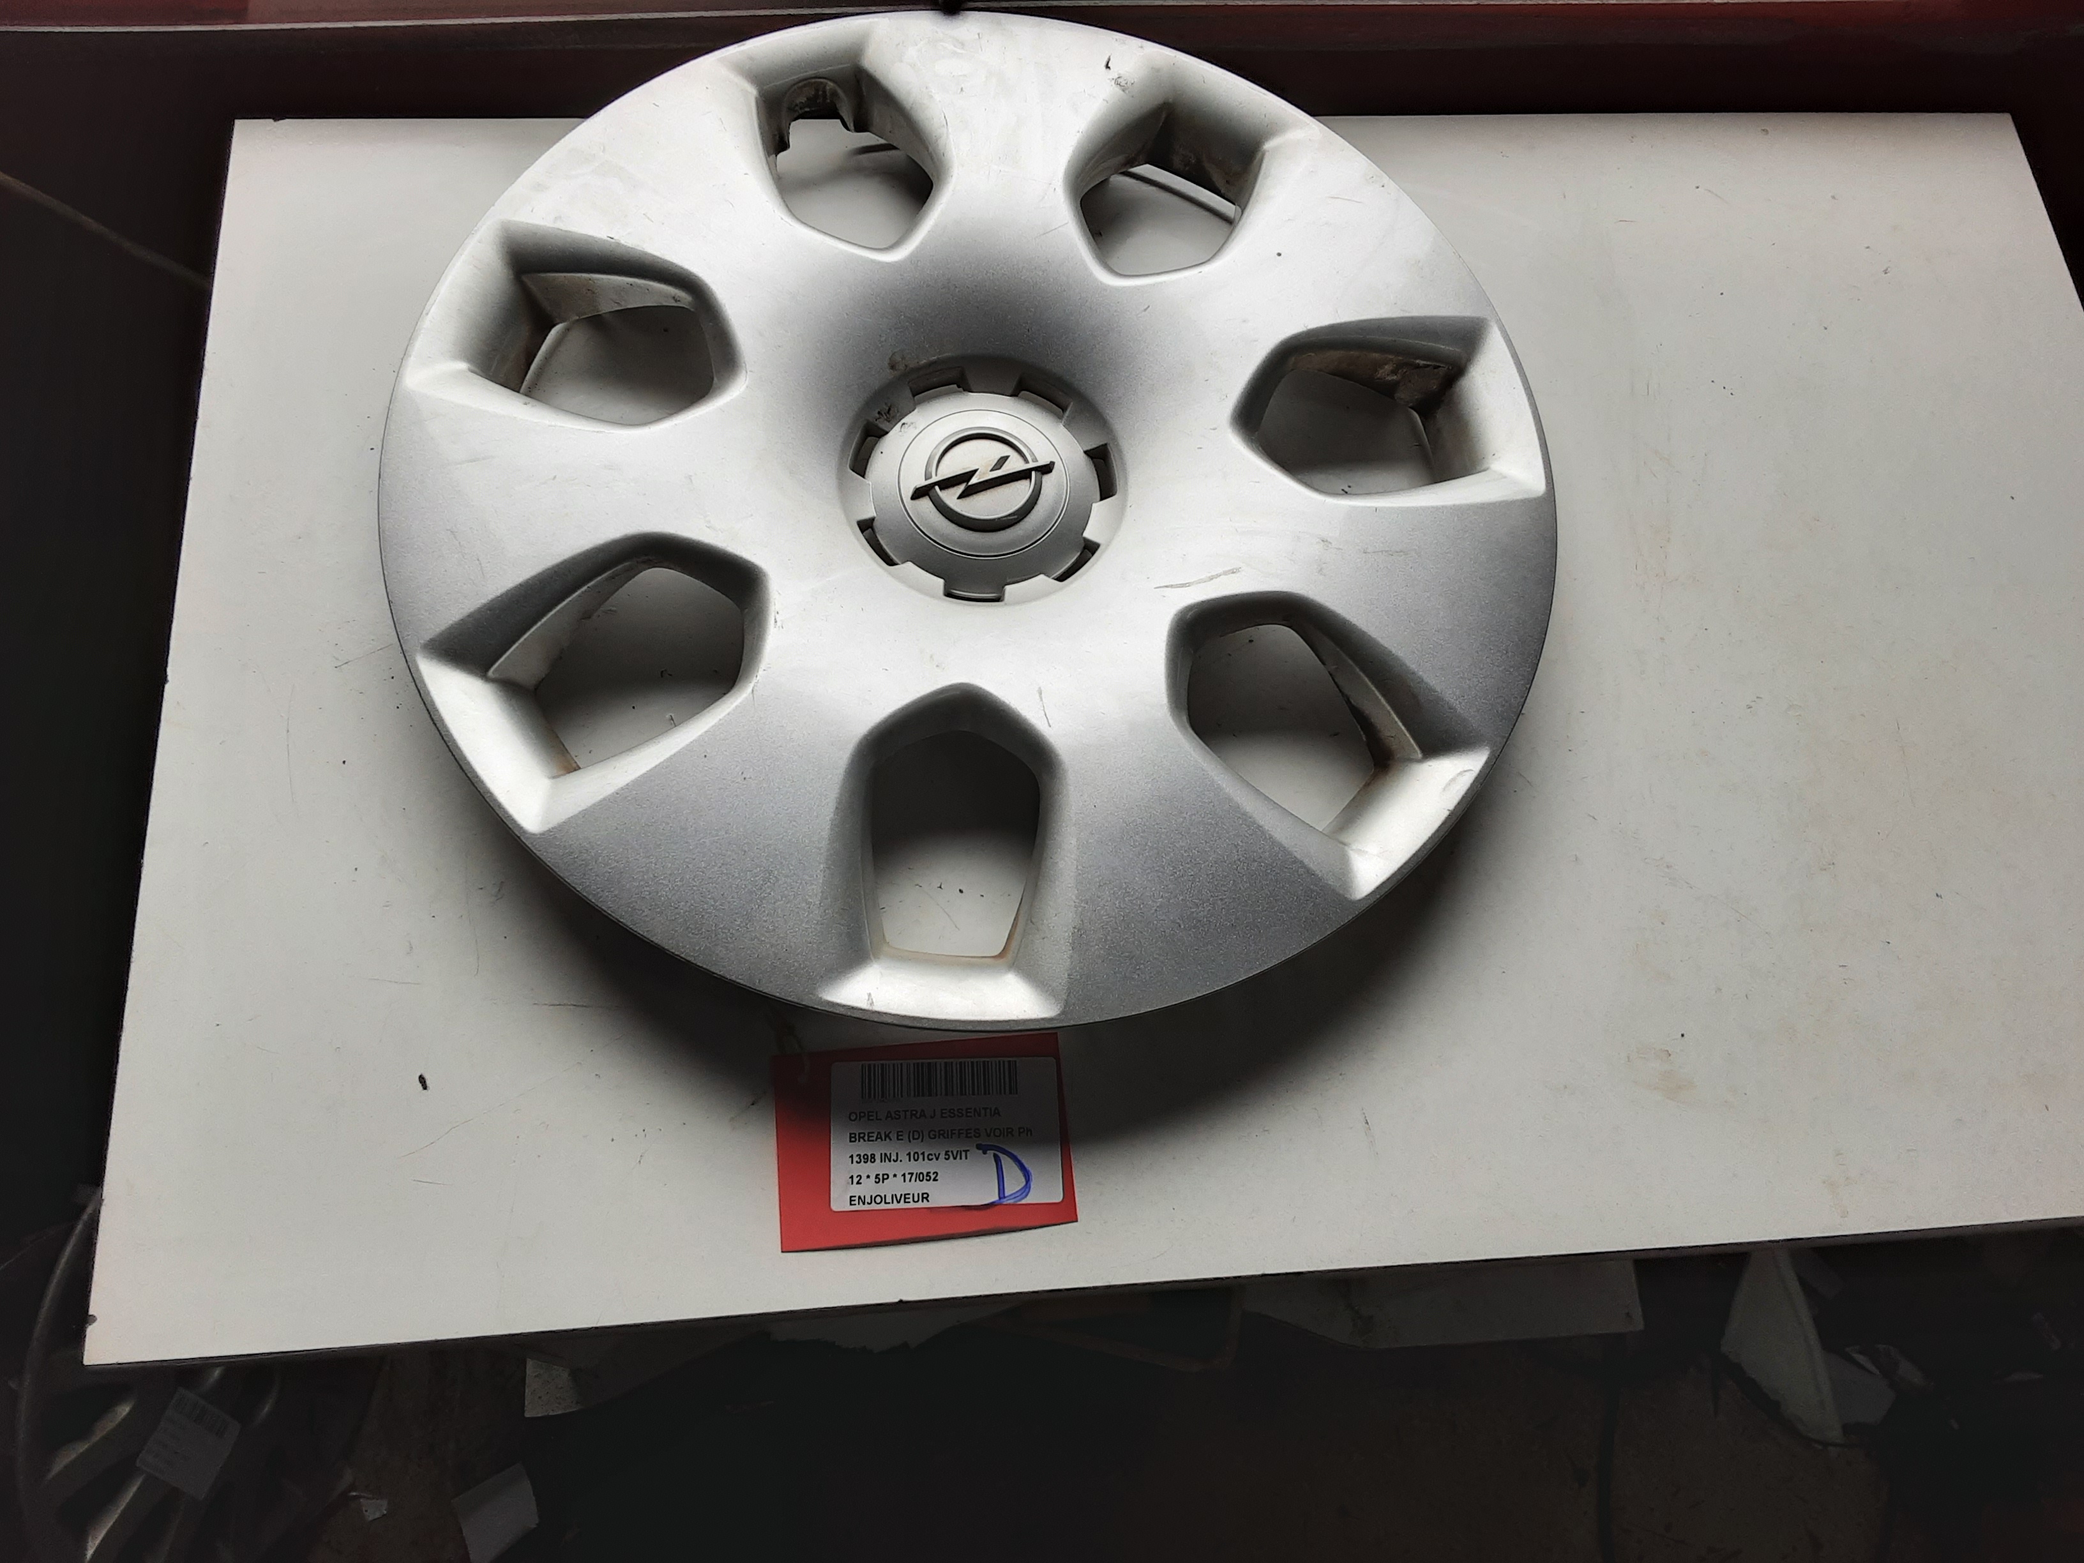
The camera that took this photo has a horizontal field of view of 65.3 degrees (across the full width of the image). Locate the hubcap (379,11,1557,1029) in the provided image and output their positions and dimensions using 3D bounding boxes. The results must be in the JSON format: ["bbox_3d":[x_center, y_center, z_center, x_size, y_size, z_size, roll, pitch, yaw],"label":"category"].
[{"bbox_3d":[-0.022,-0.113,0.616,0.432,0.064,0.432,-13,70,-9],"label":"hubcap"}]

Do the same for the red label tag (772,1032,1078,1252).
[{"bbox_3d":[-0.040,0.122,0.556,0.099,0.003,0.065,-4,69,-6],"label":"red label tag"}]

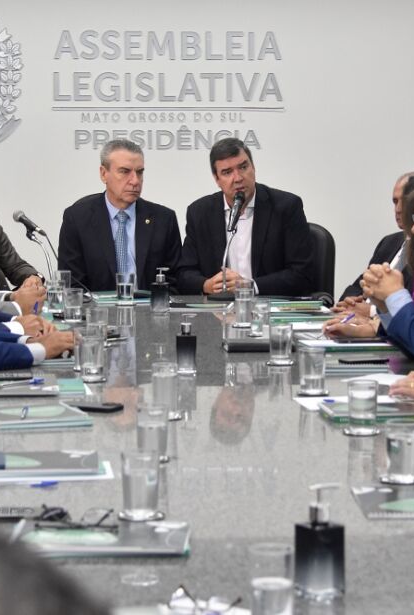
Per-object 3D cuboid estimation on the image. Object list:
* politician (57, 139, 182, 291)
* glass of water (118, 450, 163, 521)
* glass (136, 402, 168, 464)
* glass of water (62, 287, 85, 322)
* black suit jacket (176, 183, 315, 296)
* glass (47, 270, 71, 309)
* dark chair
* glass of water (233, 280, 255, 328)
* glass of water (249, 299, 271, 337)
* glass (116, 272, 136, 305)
[{"bbox_3d":[-0.344,0.026,7.442,0.540,1.340,0.750,0,6,-4],"label":"politician"},{"bbox_3d":[-0.115,0.311,3.381,0.076,0.114,0.076,-1,6,-6],"label":"glass of water"},{"bbox_3d":[-0.115,0.258,4.029,0.079,0.119,0.079,0,6,0],"label":"glass"},{"bbox_3d":[-0.451,-0.011,6.474,0.076,0.114,0.076,-1,6,-6],"label":"glass of water"},{"bbox_3d":[0.147,-0.130,7.456,0.550,0.680,0.450,0,6,1],"label":"black suit jacket"},{"bbox_3d":[-0.534,-0.064,6.983,0.076,0.114,0.076,-1,6,-6],"label":"glass"},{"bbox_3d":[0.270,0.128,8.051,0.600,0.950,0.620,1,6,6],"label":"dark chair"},{"bbox_3d":[0.122,-0.004,6.229,0.076,0.128,0.076,-1,6,-6],"label":"glass of water"},{"bbox_3d":[0.177,0.035,6.318,0.079,0.119,0.079,0,6,0],"label":"glass of water"},{"bbox_3d":[-0.298,-0.068,7.023,0.076,0.114,0.076,-1,6,-6],"label":"glass"}]

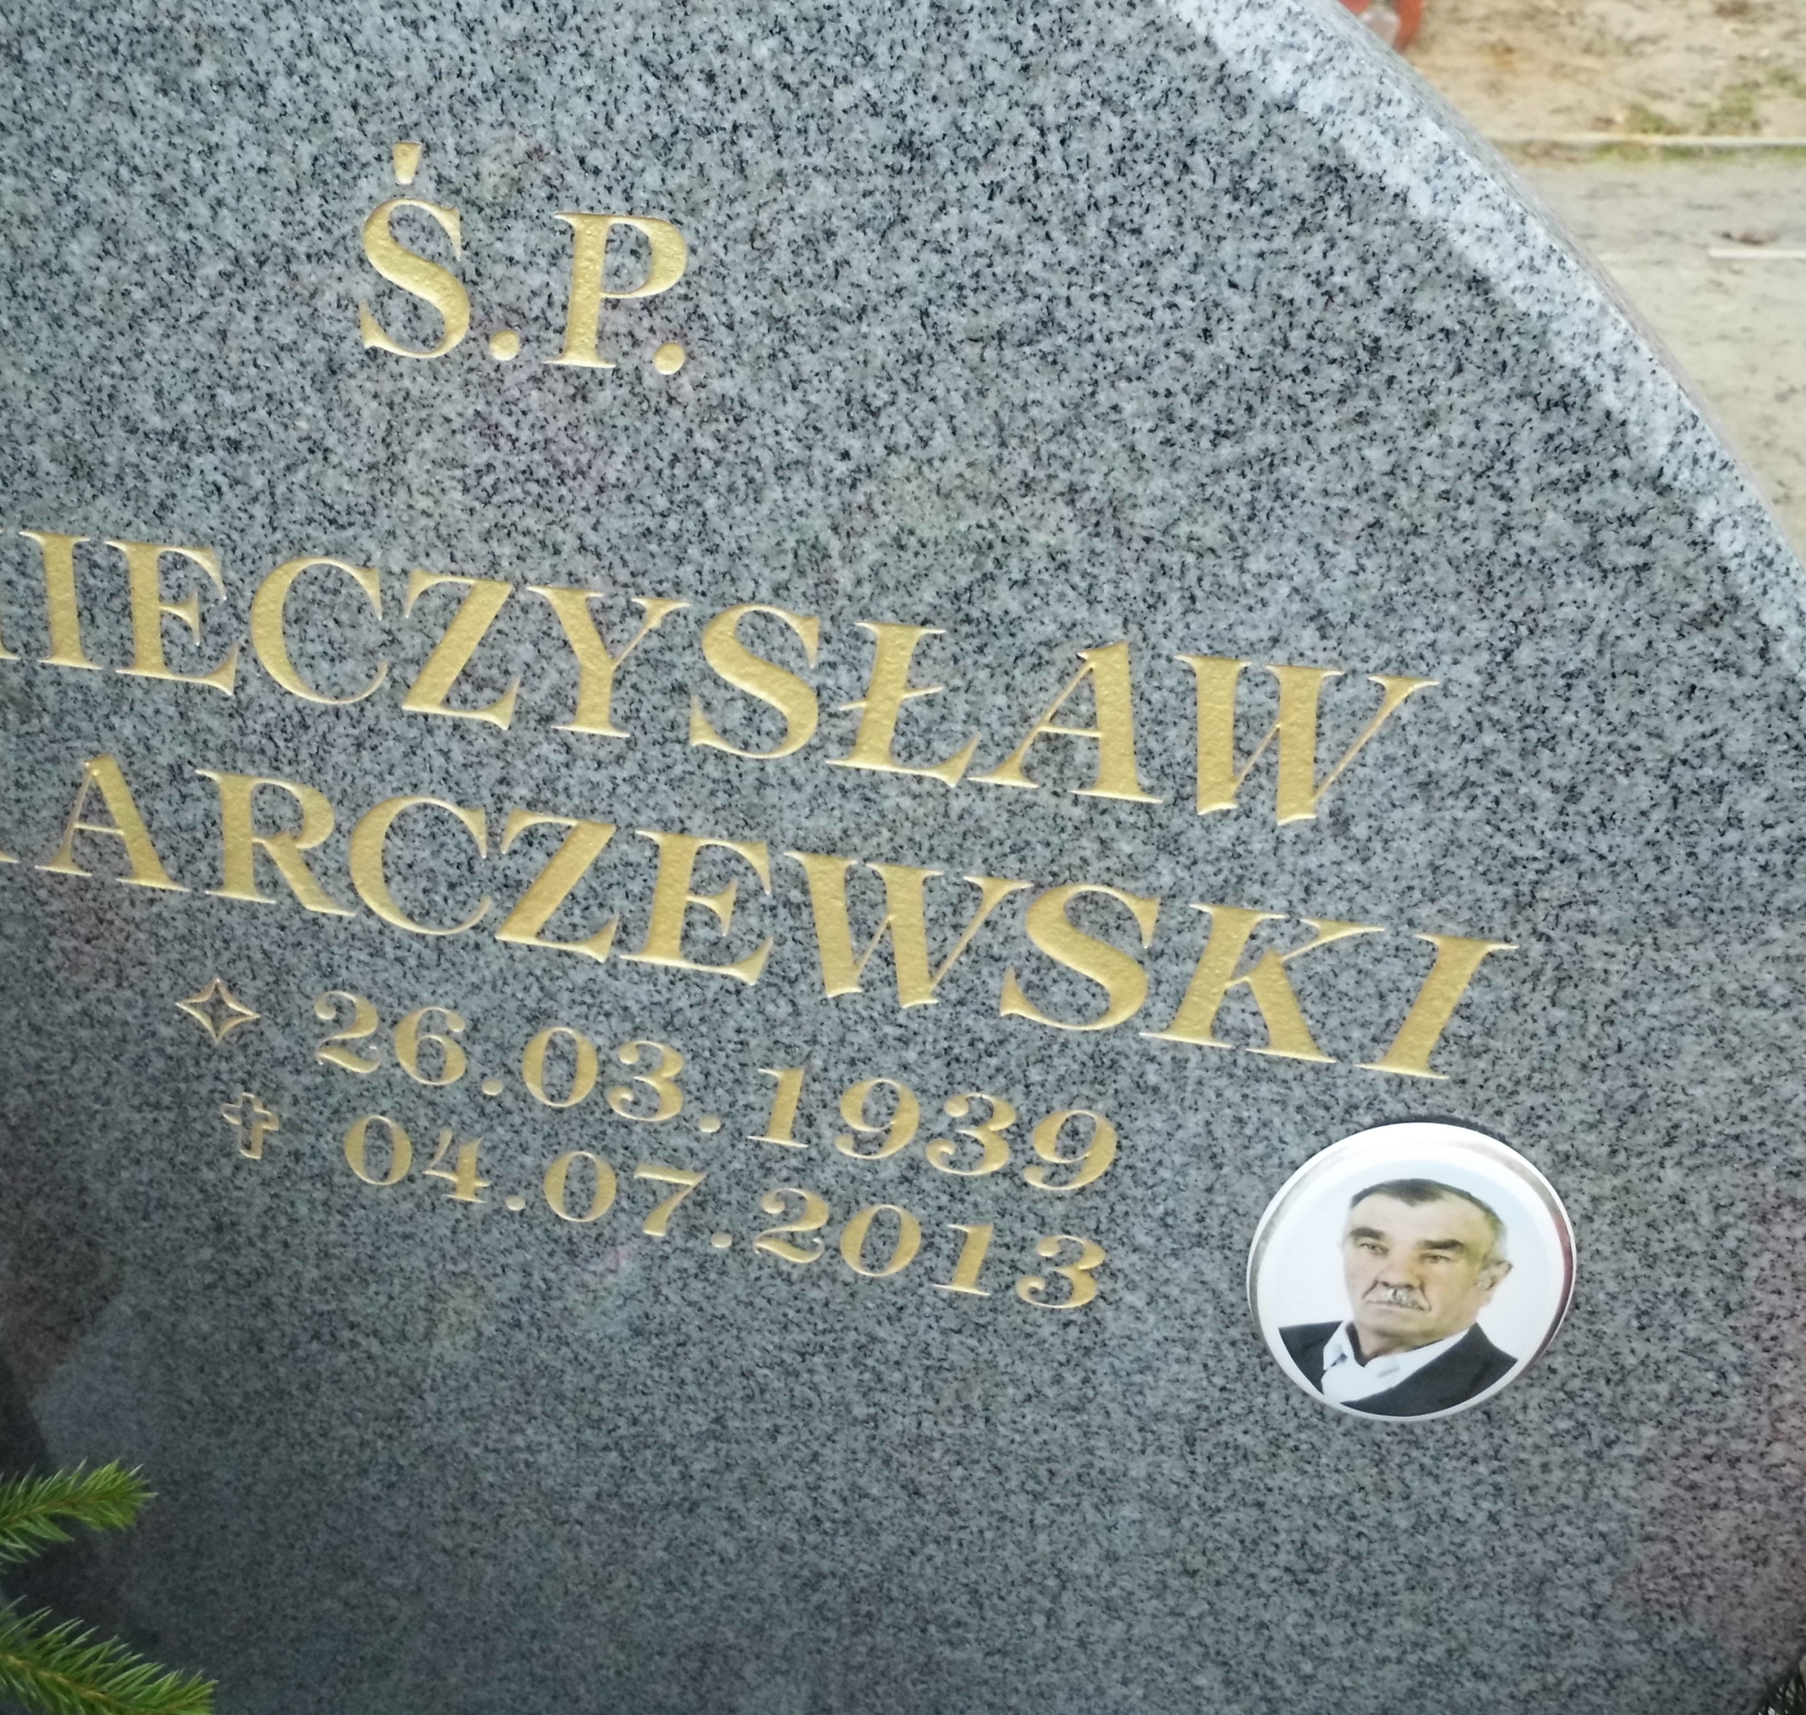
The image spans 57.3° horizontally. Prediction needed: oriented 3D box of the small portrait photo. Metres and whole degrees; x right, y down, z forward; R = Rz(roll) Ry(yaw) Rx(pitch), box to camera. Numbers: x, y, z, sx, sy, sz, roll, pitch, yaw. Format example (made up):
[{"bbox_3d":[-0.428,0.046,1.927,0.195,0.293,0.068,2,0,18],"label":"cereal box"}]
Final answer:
[{"bbox_3d":[0.177,0.149,0.582,0.109,0.149,0.012,8,33,11],"label":"small portrait photo"}]

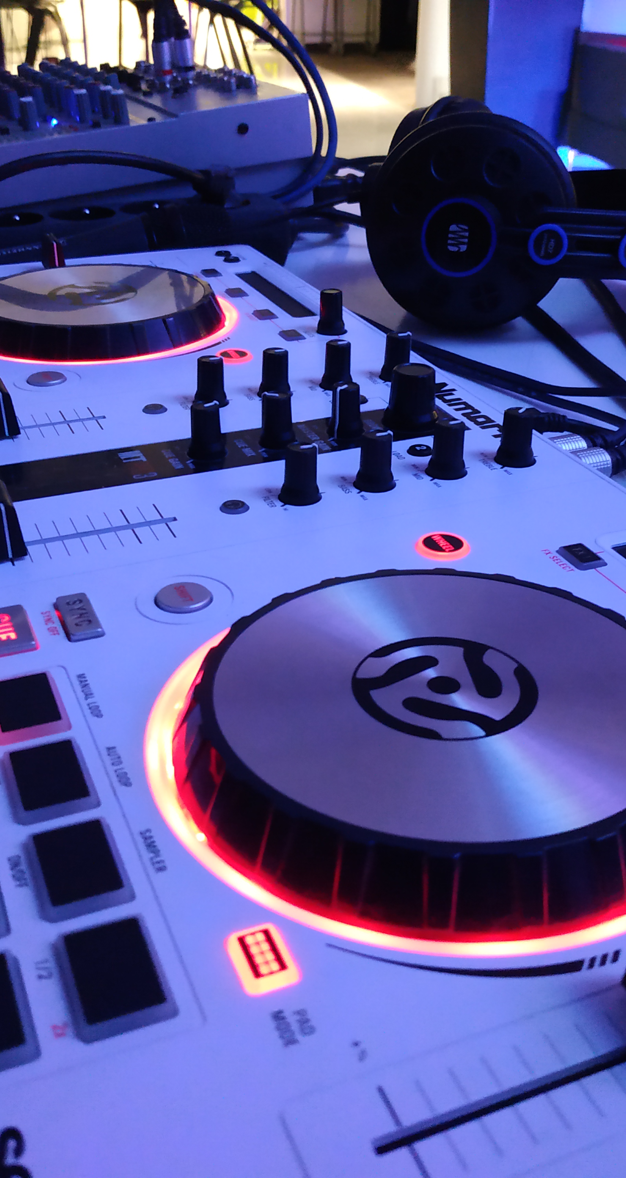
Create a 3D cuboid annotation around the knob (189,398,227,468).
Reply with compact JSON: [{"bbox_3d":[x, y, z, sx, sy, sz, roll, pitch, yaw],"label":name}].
[{"bbox_3d":[-0.035,-0.052,0.354,0.013,0.016,0.013,-12,33,-20],"label":"knob"}]

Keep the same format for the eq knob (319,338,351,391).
[{"bbox_3d":[0.009,-0.085,0.410,0.013,0.016,0.013,1,30,0],"label":"eq knob"}]

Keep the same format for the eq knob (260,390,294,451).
[{"bbox_3d":[-0.012,-0.056,0.362,0.013,0.016,0.013,1,30,0],"label":"eq knob"}]

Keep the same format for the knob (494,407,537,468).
[{"bbox_3d":[0.066,-0.049,0.351,0.013,0.016,0.013,12,32,18],"label":"knob"}]

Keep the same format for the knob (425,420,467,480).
[{"bbox_3d":[0.043,-0.044,0.342,0.013,0.016,0.013,1,30,0],"label":"knob"}]

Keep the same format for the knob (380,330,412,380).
[{"bbox_3d":[0.033,-0.090,0.420,0.013,0.016,0.013,1,30,0],"label":"knob"}]

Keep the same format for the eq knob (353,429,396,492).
[{"bbox_3d":[0.019,-0.040,0.334,0.013,0.016,0.013,1,30,0],"label":"eq knob"}]

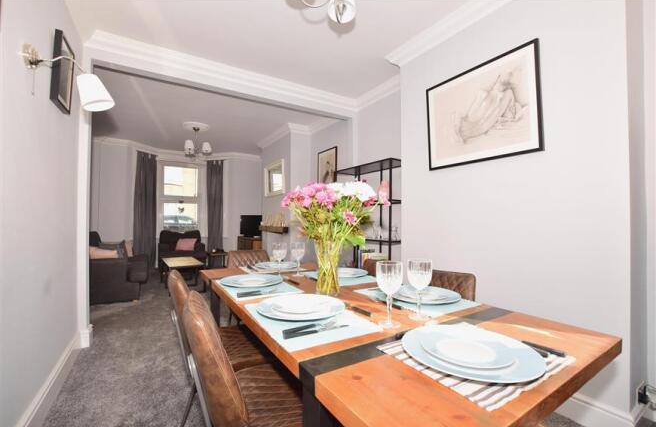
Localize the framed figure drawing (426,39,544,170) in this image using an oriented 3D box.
[{"bbox_3d":[1.097,-0.739,2.039,0.025,0.719,0.811,3,-3,-33],"label":"framed figure drawing"}]

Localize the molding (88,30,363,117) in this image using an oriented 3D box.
[{"bbox_3d":[-0.837,-1.477,3.123,2.975,0.200,0.100,0,0,-32],"label":"molding"}]

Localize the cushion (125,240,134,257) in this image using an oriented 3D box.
[{"bbox_3d":[-3.505,0.624,4.800,0.150,0.360,0.400,-13,-16,23],"label":"cushion"}]

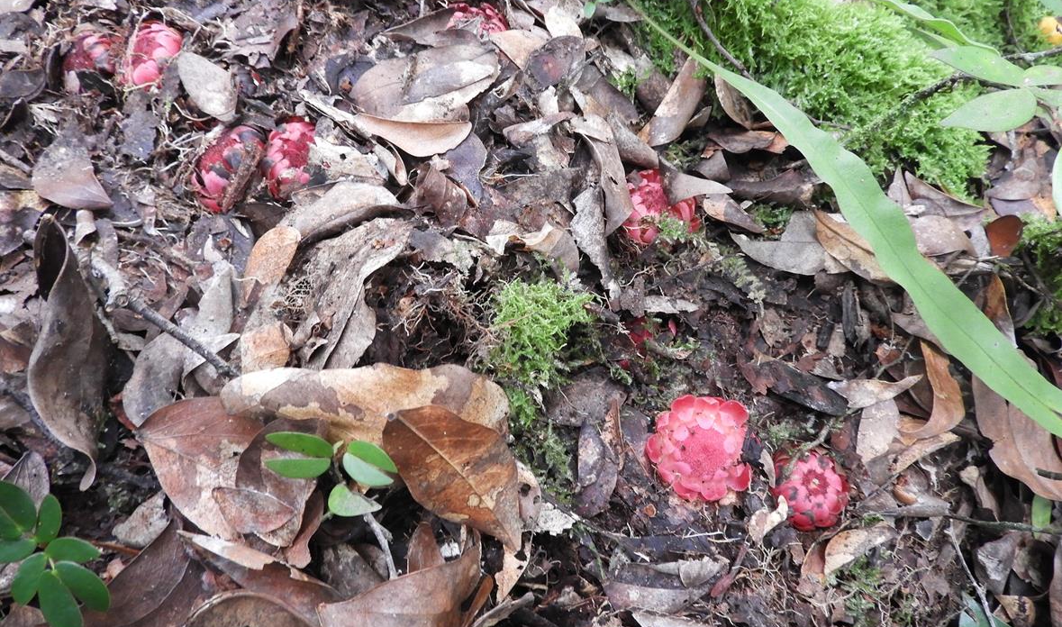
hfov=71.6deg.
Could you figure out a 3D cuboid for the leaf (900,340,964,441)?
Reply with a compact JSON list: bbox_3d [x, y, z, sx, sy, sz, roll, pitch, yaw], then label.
[{"bbox_3d":[0.240,0.046,0.438,0.033,0.022,0.064,14,63,7],"label":"leaf"}]

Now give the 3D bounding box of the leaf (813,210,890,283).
[{"bbox_3d":[0.230,-0.047,0.521,0.038,0.016,0.076,-34,65,-18],"label":"leaf"}]

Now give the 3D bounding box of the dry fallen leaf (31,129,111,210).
[{"bbox_3d":[-0.354,-0.107,0.565,0.103,0.016,0.050,39,65,22],"label":"dry fallen leaf"}]

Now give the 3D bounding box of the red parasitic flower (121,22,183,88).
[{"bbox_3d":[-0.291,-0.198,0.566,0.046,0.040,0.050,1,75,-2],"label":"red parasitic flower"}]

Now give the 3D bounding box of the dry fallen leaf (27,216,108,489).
[{"bbox_3d":[-0.276,0.021,0.437,0.042,0.036,0.165,-21,65,-10],"label":"dry fallen leaf"}]

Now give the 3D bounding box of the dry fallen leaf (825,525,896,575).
[{"bbox_3d":[0.172,0.122,0.389,0.046,0.012,0.014,-24,65,-12],"label":"dry fallen leaf"}]

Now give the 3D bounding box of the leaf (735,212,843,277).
[{"bbox_3d":[0.171,-0.046,0.488,0.075,0.014,0.047,14,66,6],"label":"leaf"}]

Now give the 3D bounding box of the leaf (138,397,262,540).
[{"bbox_3d":[-0.174,0.081,0.411,0.098,0.017,0.062,36,66,19],"label":"leaf"}]

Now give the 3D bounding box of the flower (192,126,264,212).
[{"bbox_3d":[-0.211,-0.101,0.516,0.043,0.037,0.055,29,82,22],"label":"flower"}]

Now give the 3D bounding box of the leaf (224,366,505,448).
[{"bbox_3d":[-0.097,0.052,0.427,0.169,0.022,0.047,4,60,3],"label":"leaf"}]

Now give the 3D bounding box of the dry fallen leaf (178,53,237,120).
[{"bbox_3d":[-0.240,-0.168,0.544,0.037,0.013,0.066,-37,70,-13],"label":"dry fallen leaf"}]

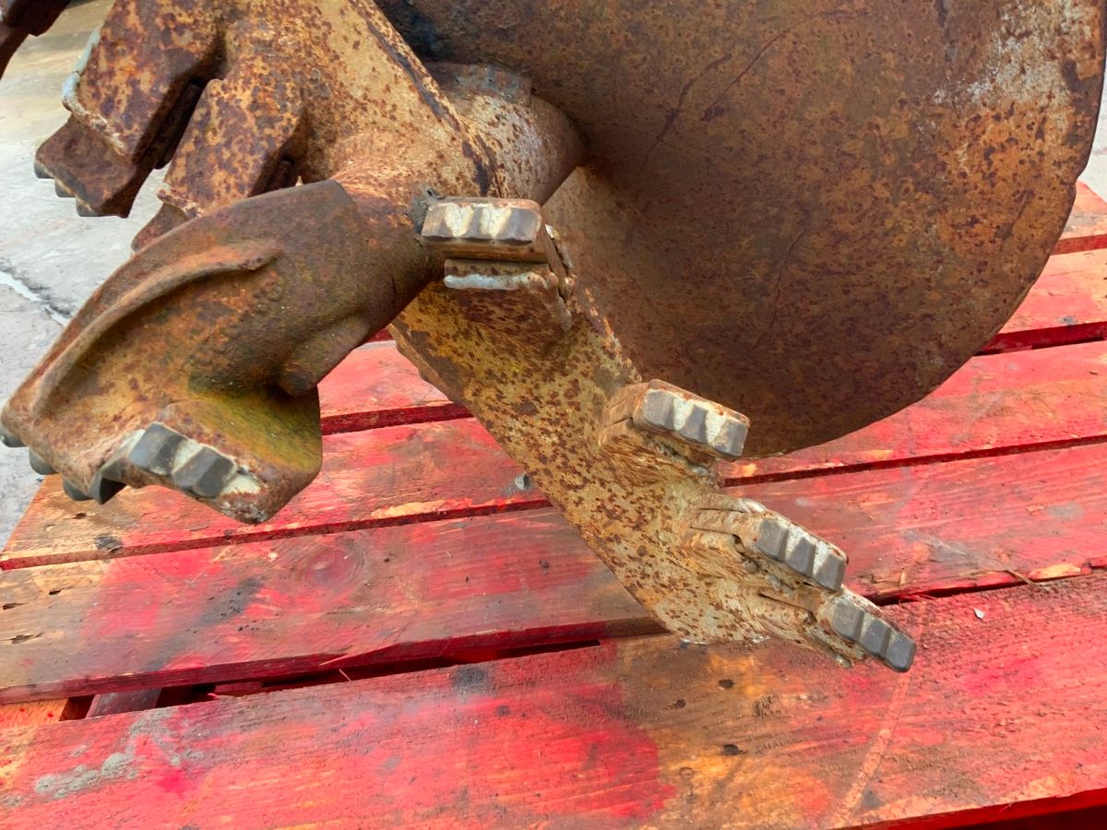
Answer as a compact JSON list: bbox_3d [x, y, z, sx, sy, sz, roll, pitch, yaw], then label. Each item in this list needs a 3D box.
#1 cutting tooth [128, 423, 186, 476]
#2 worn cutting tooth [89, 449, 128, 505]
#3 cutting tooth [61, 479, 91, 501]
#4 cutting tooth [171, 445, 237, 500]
[{"bbox_3d":[-0.134,0.012,0.314,0.013,0.009,0.013,26,70,4],"label":"cutting tooth"},{"bbox_3d":[-0.149,0.021,0.310,0.009,0.011,0.013,26,70,4],"label":"worn cutting tooth"},{"bbox_3d":[-0.160,0.024,0.313,0.011,0.009,0.011,26,70,4],"label":"cutting tooth"},{"bbox_3d":[-0.116,0.019,0.309,0.013,0.009,0.013,26,70,4],"label":"cutting tooth"}]

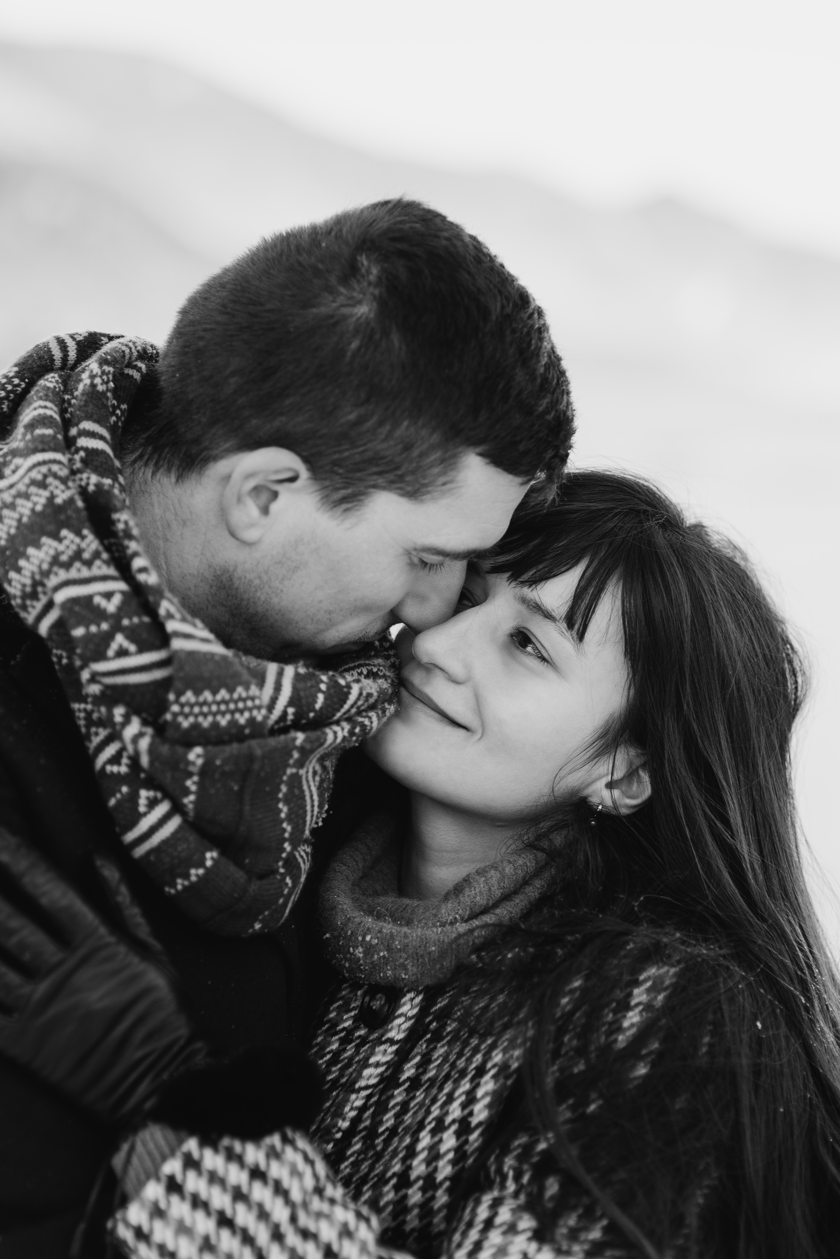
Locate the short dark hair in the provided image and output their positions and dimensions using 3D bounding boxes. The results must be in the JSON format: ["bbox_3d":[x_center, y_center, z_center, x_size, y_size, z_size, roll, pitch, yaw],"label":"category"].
[{"bbox_3d":[-0.025,-0.132,1.600,0.225,0.192,0.175,30,28,3],"label":"short dark hair"}]

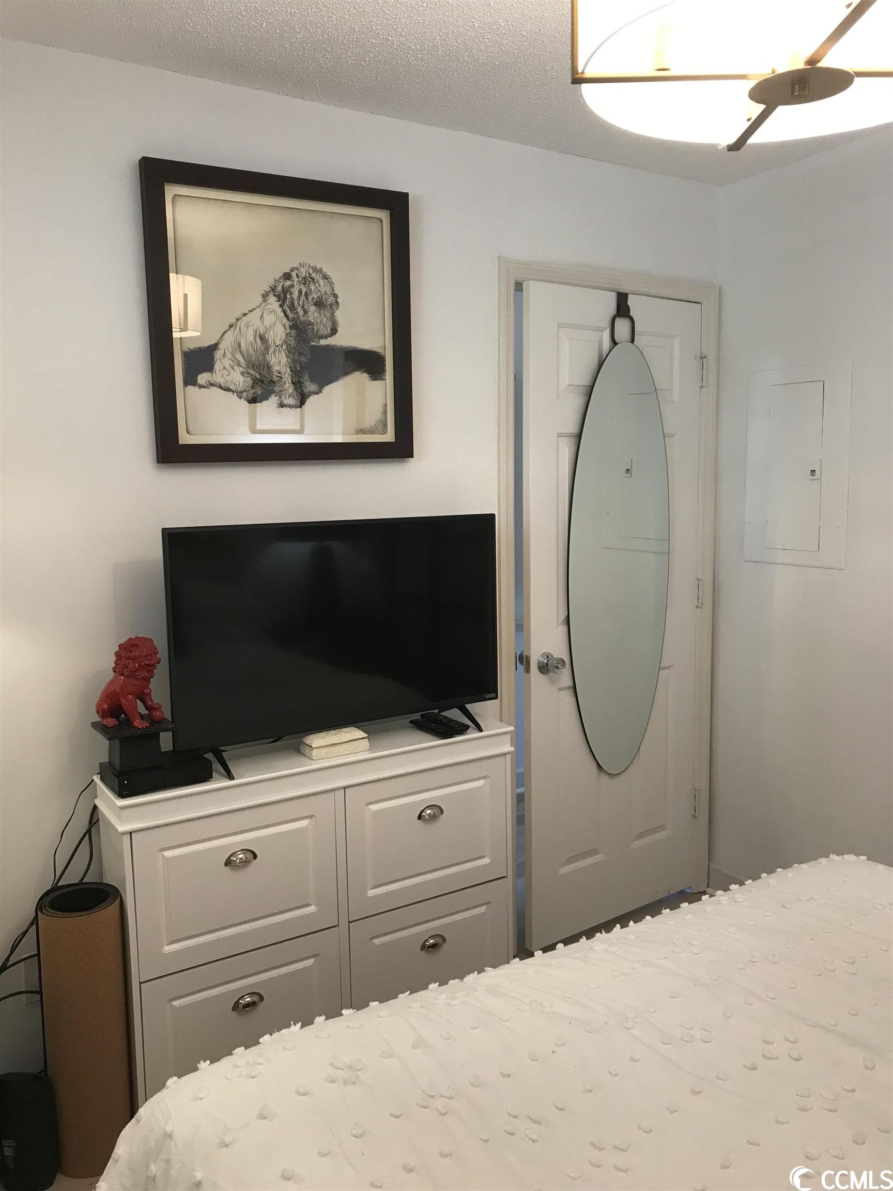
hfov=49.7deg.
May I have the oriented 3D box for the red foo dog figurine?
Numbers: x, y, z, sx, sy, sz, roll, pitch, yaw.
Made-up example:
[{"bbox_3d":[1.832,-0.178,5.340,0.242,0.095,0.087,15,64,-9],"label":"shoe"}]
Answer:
[{"bbox_3d":[-0.729,0.199,2.227,0.143,0.200,0.095,1,7,14],"label":"red foo dog figurine"}]

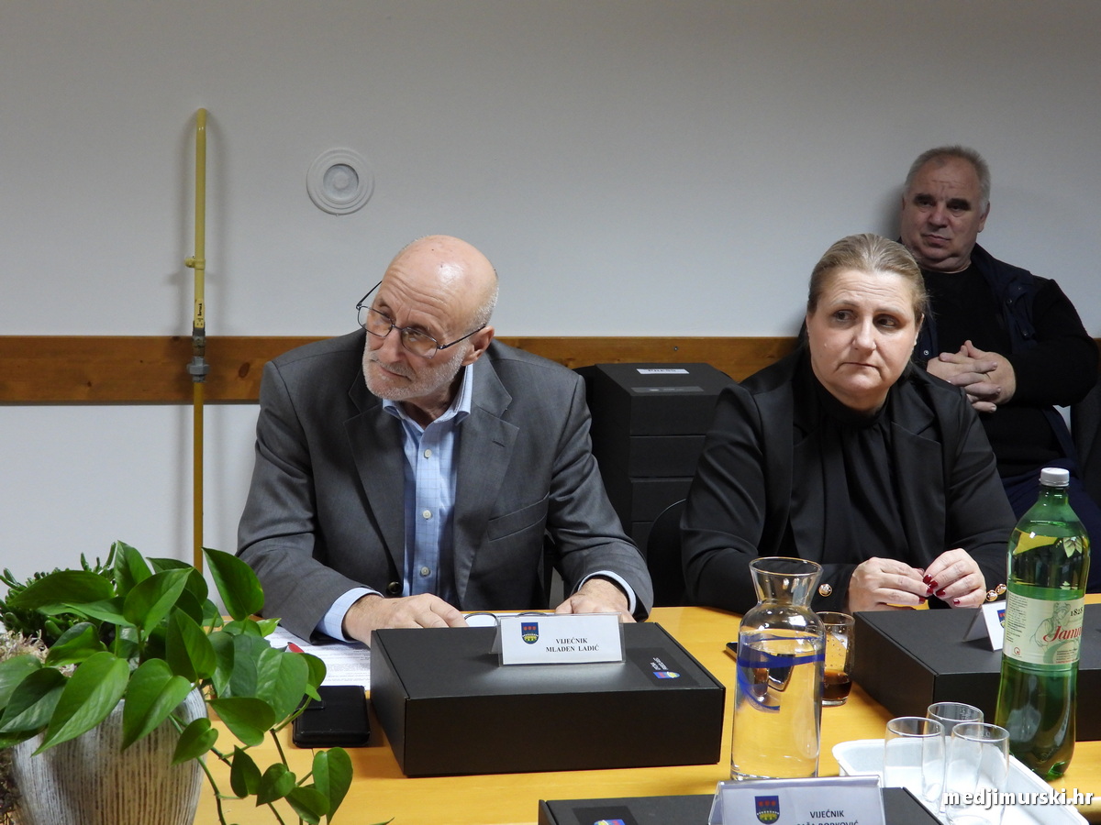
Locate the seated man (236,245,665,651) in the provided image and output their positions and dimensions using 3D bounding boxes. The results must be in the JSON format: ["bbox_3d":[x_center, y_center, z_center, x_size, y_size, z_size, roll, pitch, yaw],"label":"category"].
[{"bbox_3d":[-0.149,0.369,2.731,0.580,1.235,0.680,1,10,-6],"label":"seated man"}]

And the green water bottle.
[{"bbox_3d":[0.525,0.223,2.034,0.090,0.327,0.090,1,10,-7],"label":"green water bottle"}]

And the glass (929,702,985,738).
[{"bbox_3d":[0.404,0.349,1.917,0.061,0.101,0.061,2,10,0],"label":"glass"}]

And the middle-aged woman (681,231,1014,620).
[{"bbox_3d":[0.423,0.367,2.828,0.500,1.250,0.660,1,10,-6],"label":"middle-aged woman"}]

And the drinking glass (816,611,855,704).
[{"bbox_3d":[0.329,0.292,2.256,0.059,0.101,0.059,2,10,0],"label":"drinking glass"}]

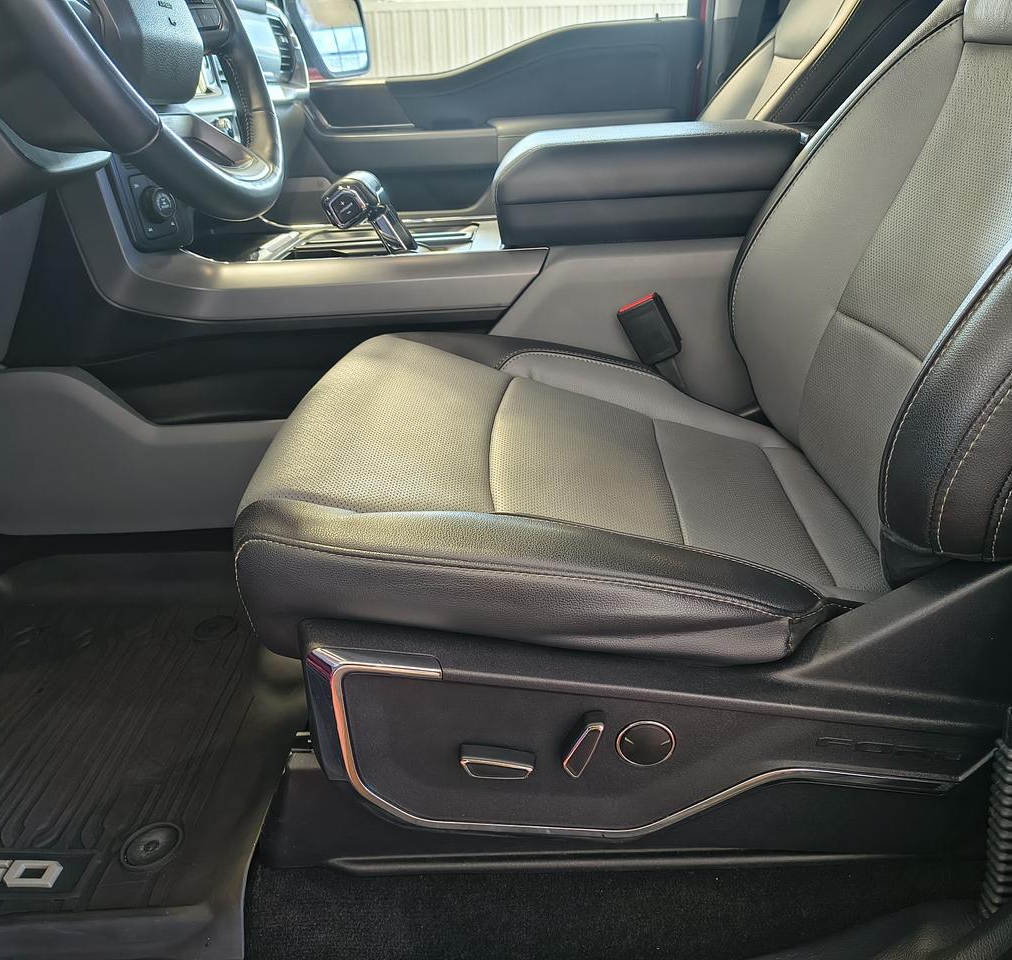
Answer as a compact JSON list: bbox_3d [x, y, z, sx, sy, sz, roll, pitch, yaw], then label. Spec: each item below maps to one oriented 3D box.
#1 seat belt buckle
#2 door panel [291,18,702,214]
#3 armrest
[{"bbox_3d":[0.159,-0.166,0.981,0.046,0.068,0.025,-20,17,34],"label":"seat belt buckle"},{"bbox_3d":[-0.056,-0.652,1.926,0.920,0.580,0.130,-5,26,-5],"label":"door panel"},{"bbox_3d":[0.159,-0.377,1.101,0.340,0.115,0.290,-2,25,1],"label":"armrest"}]

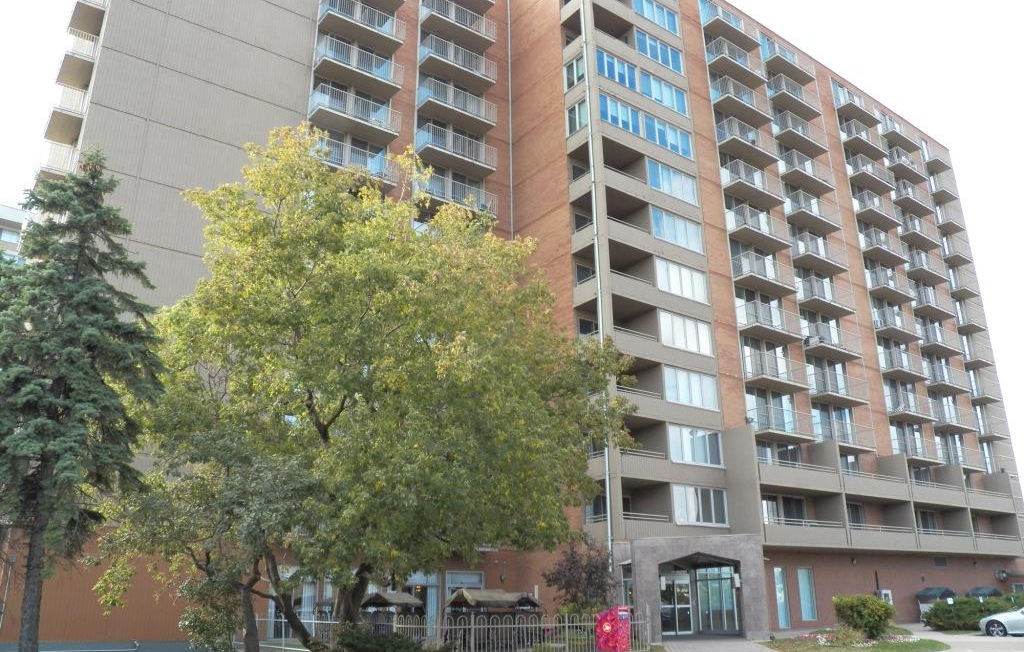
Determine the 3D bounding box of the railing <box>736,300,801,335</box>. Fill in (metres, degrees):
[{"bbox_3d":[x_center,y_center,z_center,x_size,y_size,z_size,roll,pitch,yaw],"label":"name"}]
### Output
[{"bbox_3d":[13.194,-0.186,42.084,4.000,1.120,1.030,14,-24,-35],"label":"railing"}]

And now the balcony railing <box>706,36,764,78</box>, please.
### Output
[{"bbox_3d":[12.926,-15.031,47.402,4.000,1.120,1.030,14,-24,-35],"label":"balcony railing"}]

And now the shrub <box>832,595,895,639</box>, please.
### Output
[{"bbox_3d":[12.731,10.503,30.000,2.100,1.550,2.000,14,-24,-35],"label":"shrub"}]

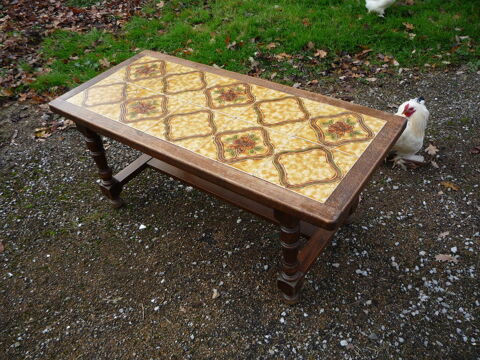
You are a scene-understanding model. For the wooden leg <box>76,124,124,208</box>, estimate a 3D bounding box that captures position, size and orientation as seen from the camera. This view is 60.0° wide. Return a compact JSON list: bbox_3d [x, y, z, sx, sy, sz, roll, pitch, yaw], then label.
[{"bbox_3d":[-0.520,-0.053,1.579,0.060,0.430,0.060,22,48,29],"label":"wooden leg"}]

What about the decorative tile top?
[{"bbox_3d":[-0.092,-0.219,1.332,1.000,0.015,0.395,22,48,29],"label":"decorative tile top"}]

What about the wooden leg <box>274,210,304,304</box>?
[{"bbox_3d":[0.146,0.219,1.180,0.060,0.430,0.060,22,48,29],"label":"wooden leg"}]

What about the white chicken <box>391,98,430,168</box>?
[{"bbox_3d":[0.696,-0.201,1.679,0.165,0.315,0.275,26,50,32],"label":"white chicken"}]

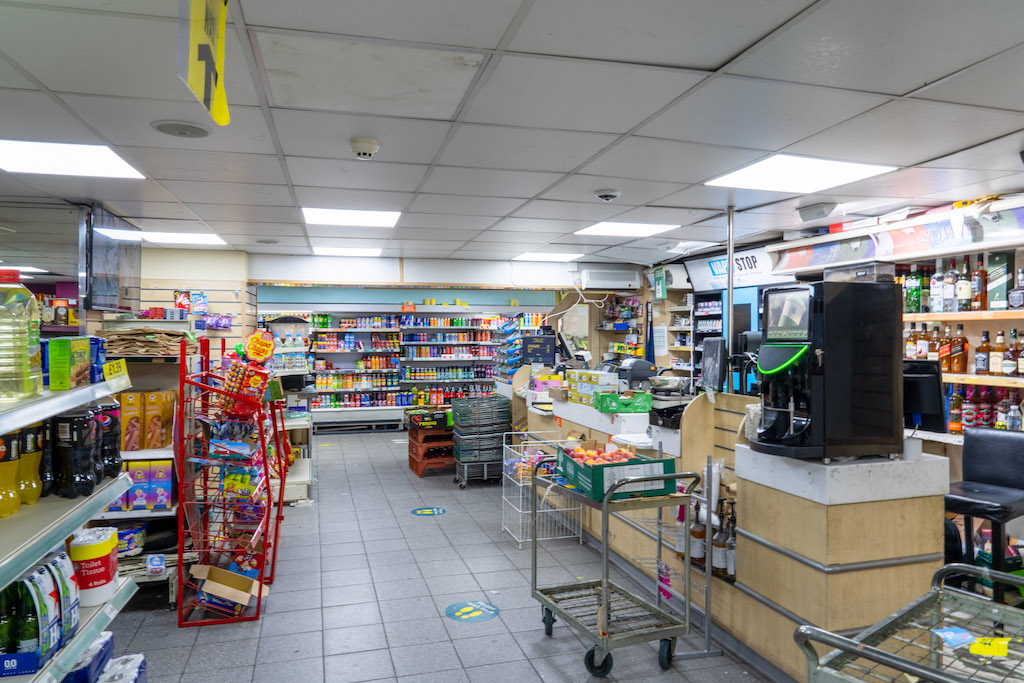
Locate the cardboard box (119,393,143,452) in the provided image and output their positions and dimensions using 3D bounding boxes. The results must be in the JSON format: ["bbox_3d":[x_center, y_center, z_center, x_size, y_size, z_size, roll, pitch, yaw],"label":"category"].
[{"bbox_3d":[-2.073,0.436,3.738,0.093,0.310,0.100,0,1,-14],"label":"cardboard box"}]

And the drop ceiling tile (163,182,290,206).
[{"bbox_3d":[-1.416,-0.755,3.482,0.597,0.022,0.597,0,1,-14],"label":"drop ceiling tile"}]

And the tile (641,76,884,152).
[{"bbox_3d":[0.771,-0.721,2.183,0.600,0.020,0.600,0,1,-14],"label":"tile"}]

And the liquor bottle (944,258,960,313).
[{"bbox_3d":[2.416,-0.305,3.740,0.077,0.293,0.077,0,1,-14],"label":"liquor bottle"}]

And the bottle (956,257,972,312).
[{"bbox_3d":[2.571,-0.328,3.860,0.080,0.310,0.080,0,1,-35],"label":"bottle"}]

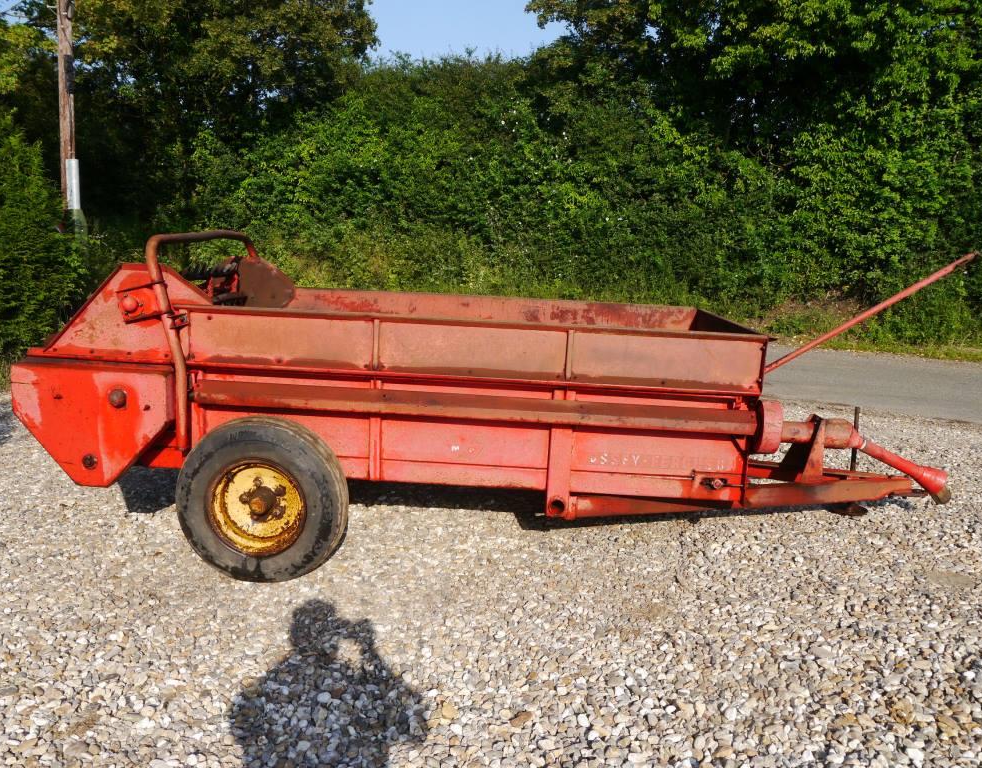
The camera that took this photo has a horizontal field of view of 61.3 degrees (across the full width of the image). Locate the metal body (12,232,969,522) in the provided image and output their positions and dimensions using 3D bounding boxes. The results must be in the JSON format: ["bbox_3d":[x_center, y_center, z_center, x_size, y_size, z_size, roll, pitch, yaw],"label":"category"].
[{"bbox_3d":[0.182,-0.061,4.321,4.570,1.350,1.380,2,11,0],"label":"metal body"}]

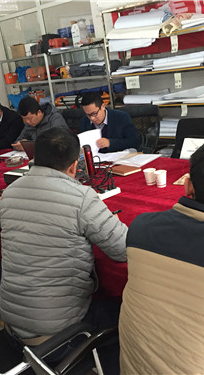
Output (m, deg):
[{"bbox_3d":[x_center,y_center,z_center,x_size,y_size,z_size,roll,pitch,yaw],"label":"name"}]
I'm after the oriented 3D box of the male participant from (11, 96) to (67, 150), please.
[{"bbox_3d":[-0.475,-0.196,3.564,0.560,1.220,0.780,5,23,36],"label":"male participant"}]

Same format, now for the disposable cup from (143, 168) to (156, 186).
[{"bbox_3d":[0.282,-0.059,2.427,0.075,0.086,0.075,-8,17,2],"label":"disposable cup"}]

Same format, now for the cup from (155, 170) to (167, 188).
[{"bbox_3d":[0.311,-0.041,2.249,0.071,0.088,0.071,-8,18,3],"label":"cup"}]

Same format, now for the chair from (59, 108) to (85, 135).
[{"bbox_3d":[-0.381,-0.129,3.670,0.560,1.000,0.600,5,23,36],"label":"chair"}]

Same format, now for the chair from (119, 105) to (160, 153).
[{"bbox_3d":[0.168,-0.084,3.282,0.560,1.030,0.600,5,23,35],"label":"chair"}]

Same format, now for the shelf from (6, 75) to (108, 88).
[{"bbox_3d":[-0.531,-1.453,5.673,1.785,0.050,0.420,5,23,36],"label":"shelf"}]

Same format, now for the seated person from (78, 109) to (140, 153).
[{"bbox_3d":[0.085,-0.140,3.387,0.550,1.220,0.700,5,21,38],"label":"seated person"}]

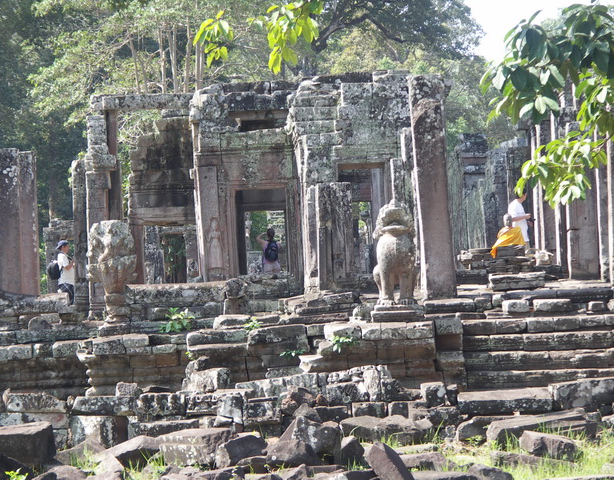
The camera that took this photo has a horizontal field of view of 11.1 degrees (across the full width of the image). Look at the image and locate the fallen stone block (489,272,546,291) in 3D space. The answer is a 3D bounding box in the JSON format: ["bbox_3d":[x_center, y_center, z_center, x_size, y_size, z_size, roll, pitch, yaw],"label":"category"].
[{"bbox_3d":[3.777,0.748,57.000,1.000,0.300,0.550,-2,2,6],"label":"fallen stone block"}]

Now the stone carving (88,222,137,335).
[{"bbox_3d":[-3.371,0.650,54.800,0.800,1.930,0.650,-2,2,5],"label":"stone carving"}]

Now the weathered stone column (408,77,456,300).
[{"bbox_3d":[2.281,-0.947,57.000,0.520,4.030,0.520,-3,2,8],"label":"weathered stone column"}]

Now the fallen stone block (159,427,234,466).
[{"bbox_3d":[-1.790,3.344,51.200,0.900,0.520,0.750,-1,2,28],"label":"fallen stone block"}]

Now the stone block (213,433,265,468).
[{"bbox_3d":[-1.085,3.382,50.800,0.650,0.500,0.600,-2,2,-20],"label":"stone block"}]

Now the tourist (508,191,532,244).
[{"bbox_3d":[3.937,-0.065,58.300,0.480,1.720,0.500,-2,2,5],"label":"tourist"}]

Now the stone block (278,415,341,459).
[{"bbox_3d":[0.057,3.215,51.200,0.950,0.680,0.600,-2,2,-15],"label":"stone block"}]

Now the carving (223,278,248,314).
[{"bbox_3d":[-1.260,0.995,55.700,0.420,0.640,0.450,-2,2,7],"label":"carving"}]

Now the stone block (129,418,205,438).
[{"bbox_3d":[-2.287,3.112,52.200,1.150,0.300,0.550,-1,2,8],"label":"stone block"}]

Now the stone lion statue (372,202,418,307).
[{"bbox_3d":[1.545,0.218,55.200,0.740,1.860,1.000,-2,2,7],"label":"stone lion statue"}]

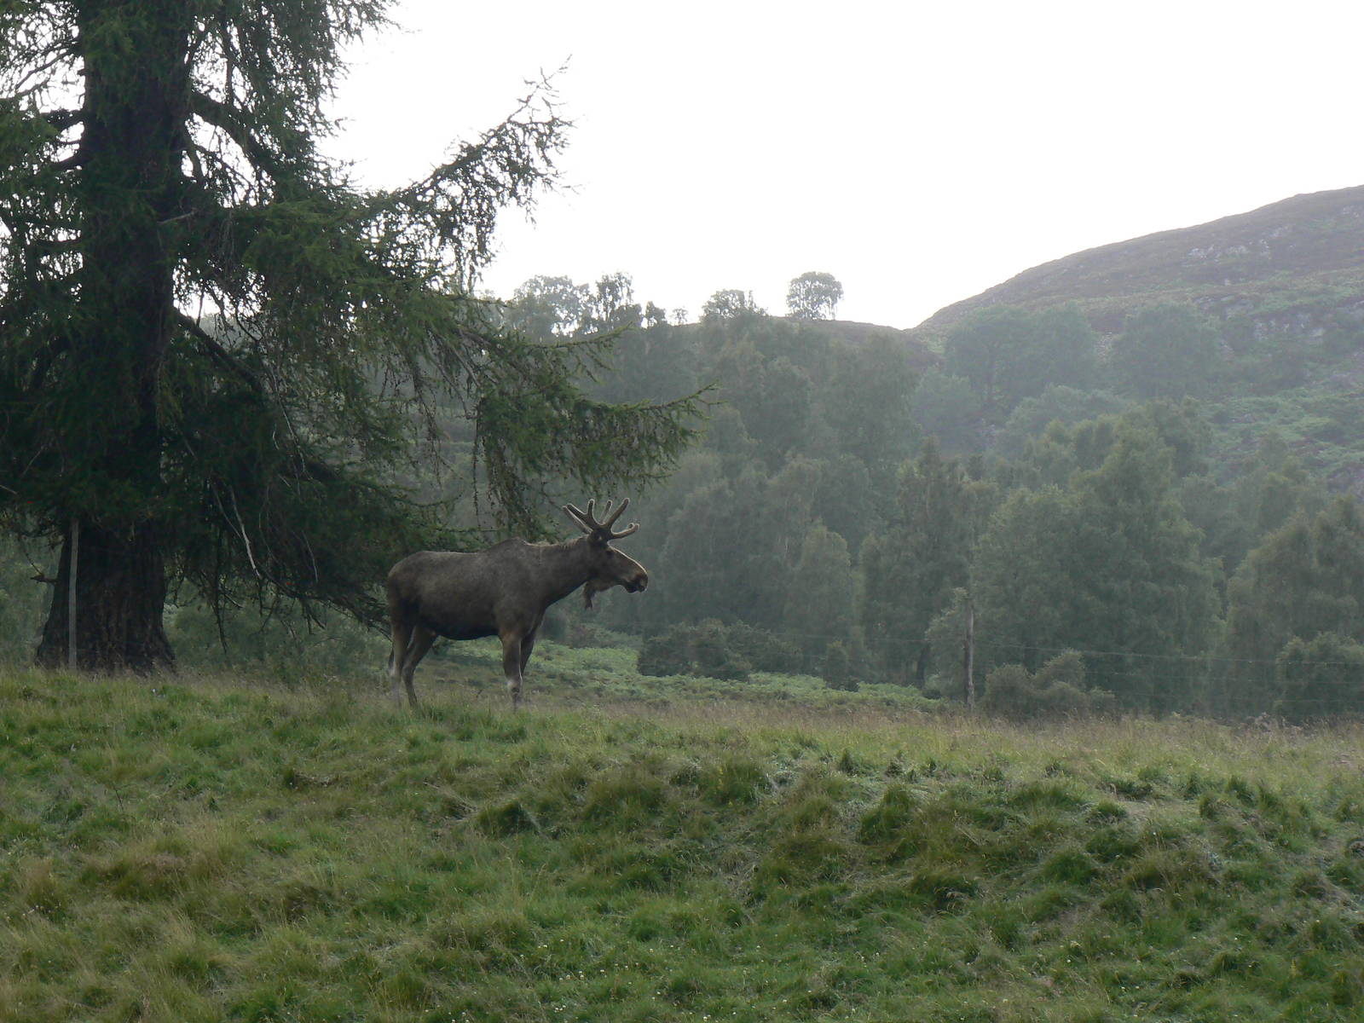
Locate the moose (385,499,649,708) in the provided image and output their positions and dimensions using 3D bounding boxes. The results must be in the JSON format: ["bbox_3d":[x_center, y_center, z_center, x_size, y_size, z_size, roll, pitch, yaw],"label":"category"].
[{"bbox_3d":[-1.585,0.970,62.000,2.500,2.190,0.820,0,0,12],"label":"moose"}]

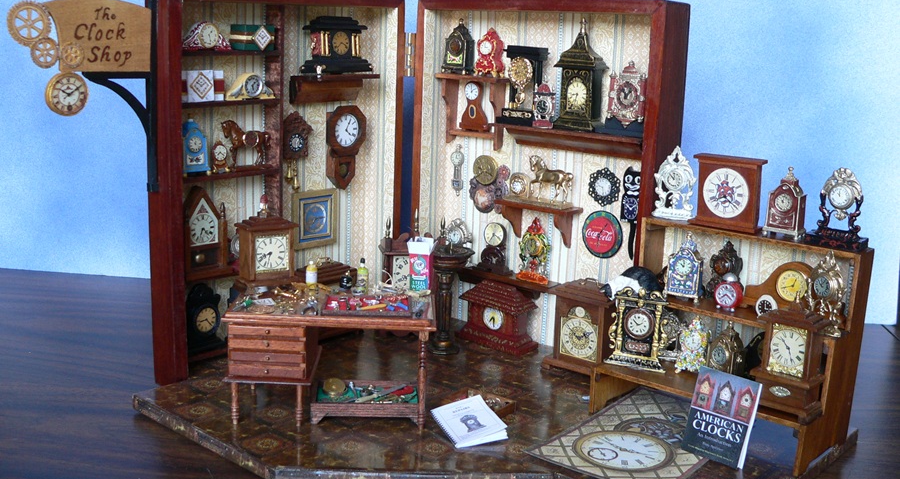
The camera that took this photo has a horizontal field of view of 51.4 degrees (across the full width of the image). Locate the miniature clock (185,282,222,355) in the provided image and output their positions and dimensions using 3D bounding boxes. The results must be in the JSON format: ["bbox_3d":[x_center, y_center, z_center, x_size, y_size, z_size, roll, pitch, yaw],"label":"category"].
[{"bbox_3d":[-0.147,0.046,0.555,0.011,0.041,0.029,12,16,38],"label":"miniature clock"}]

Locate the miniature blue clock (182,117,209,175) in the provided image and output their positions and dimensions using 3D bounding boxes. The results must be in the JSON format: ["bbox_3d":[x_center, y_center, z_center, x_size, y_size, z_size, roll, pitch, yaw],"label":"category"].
[{"bbox_3d":[-0.163,-0.060,0.588,0.013,0.036,0.019,14,17,42],"label":"miniature blue clock"}]

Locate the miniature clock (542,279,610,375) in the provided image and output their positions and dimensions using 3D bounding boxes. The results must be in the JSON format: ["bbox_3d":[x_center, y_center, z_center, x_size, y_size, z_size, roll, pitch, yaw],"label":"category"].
[{"bbox_3d":[0.091,0.058,0.624,0.048,0.065,0.028,12,16,39],"label":"miniature clock"}]

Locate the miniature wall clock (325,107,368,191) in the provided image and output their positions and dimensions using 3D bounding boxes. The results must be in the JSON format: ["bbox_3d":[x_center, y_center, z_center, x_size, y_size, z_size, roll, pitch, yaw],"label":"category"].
[{"bbox_3d":[-0.076,-0.068,0.692,0.011,0.062,0.030,13,17,40],"label":"miniature wall clock"}]

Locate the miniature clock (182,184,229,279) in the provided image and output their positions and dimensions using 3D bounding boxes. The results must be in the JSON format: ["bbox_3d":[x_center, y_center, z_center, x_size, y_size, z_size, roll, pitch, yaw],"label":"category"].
[{"bbox_3d":[-0.146,-0.005,0.546,0.010,0.052,0.033,12,16,38],"label":"miniature clock"}]

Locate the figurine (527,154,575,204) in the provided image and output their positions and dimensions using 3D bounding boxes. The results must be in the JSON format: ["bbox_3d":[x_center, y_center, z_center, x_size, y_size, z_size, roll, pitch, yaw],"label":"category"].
[{"bbox_3d":[0.071,-0.042,0.649,0.032,0.030,0.009,12,16,39],"label":"figurine"}]

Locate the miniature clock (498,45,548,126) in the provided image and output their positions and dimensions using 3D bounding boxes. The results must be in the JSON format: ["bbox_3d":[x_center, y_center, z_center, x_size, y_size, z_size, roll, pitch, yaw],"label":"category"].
[{"bbox_3d":[0.046,-0.098,0.596,0.029,0.048,0.013,12,16,37],"label":"miniature clock"}]

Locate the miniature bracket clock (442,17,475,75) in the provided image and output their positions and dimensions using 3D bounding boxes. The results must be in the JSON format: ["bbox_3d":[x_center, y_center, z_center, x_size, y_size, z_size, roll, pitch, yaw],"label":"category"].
[{"bbox_3d":[0.007,-0.143,0.694,0.021,0.040,0.013,11,16,35],"label":"miniature bracket clock"}]

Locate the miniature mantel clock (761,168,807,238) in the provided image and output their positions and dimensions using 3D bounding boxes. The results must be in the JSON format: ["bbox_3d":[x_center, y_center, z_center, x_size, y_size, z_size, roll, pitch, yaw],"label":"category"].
[{"bbox_3d":[0.197,-0.022,0.545,0.020,0.041,0.014,13,17,41],"label":"miniature mantel clock"}]

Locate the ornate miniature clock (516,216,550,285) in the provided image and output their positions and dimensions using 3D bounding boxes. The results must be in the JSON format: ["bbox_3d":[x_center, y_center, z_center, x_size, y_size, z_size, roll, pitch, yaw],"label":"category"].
[{"bbox_3d":[0.058,0.006,0.623,0.025,0.043,0.009,13,16,39],"label":"ornate miniature clock"}]

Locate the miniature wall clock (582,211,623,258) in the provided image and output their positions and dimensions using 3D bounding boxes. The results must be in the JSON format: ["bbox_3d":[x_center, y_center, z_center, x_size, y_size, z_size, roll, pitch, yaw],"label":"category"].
[{"bbox_3d":[0.095,-0.003,0.585,0.029,0.029,0.003,12,16,37],"label":"miniature wall clock"}]

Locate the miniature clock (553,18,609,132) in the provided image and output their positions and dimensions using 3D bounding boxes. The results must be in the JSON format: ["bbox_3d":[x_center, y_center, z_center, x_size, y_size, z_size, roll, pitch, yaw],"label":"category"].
[{"bbox_3d":[0.089,-0.109,0.618,0.032,0.072,0.020,12,16,39],"label":"miniature clock"}]

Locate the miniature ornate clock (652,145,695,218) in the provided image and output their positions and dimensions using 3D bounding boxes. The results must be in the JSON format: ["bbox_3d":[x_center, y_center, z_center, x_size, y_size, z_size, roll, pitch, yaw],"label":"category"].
[{"bbox_3d":[0.142,-0.036,0.585,0.025,0.044,0.009,12,16,37],"label":"miniature ornate clock"}]

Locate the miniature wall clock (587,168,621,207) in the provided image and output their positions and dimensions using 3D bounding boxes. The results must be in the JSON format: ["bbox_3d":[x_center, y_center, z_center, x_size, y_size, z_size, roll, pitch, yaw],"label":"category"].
[{"bbox_3d":[0.105,-0.035,0.633,0.026,0.027,0.003,12,16,39],"label":"miniature wall clock"}]

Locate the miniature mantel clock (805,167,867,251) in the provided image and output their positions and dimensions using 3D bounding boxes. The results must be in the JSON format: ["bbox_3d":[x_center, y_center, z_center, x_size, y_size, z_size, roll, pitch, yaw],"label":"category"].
[{"bbox_3d":[0.201,-0.017,0.481,0.028,0.040,0.014,12,16,38],"label":"miniature mantel clock"}]

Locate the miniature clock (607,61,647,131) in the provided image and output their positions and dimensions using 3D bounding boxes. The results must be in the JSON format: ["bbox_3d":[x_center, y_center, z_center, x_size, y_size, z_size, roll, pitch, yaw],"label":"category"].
[{"bbox_3d":[0.104,-0.085,0.552,0.020,0.039,0.007,12,16,37],"label":"miniature clock"}]

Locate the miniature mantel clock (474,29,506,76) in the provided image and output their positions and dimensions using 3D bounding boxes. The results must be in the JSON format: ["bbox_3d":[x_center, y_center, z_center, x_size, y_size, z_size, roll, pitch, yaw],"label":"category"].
[{"bbox_3d":[0.030,-0.135,0.677,0.018,0.034,0.013,11,16,36],"label":"miniature mantel clock"}]

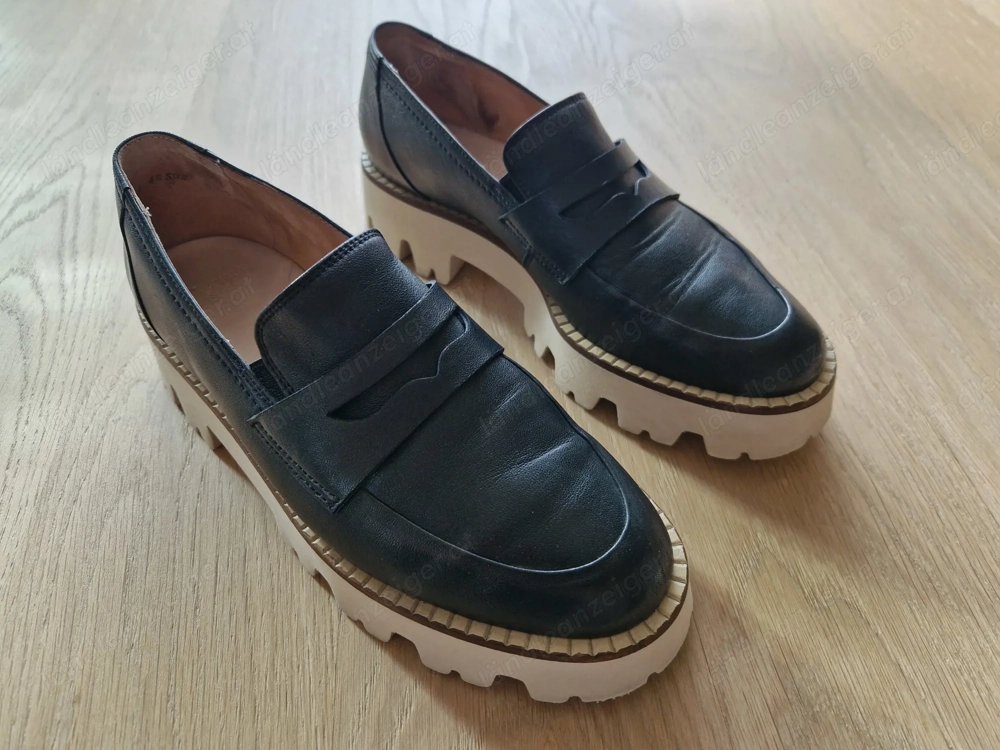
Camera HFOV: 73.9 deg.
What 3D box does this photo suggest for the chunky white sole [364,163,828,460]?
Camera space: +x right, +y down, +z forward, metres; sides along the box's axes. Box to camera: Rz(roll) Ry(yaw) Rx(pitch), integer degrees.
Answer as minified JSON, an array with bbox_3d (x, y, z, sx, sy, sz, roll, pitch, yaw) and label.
[{"bbox_3d":[0.034,-0.061,0.343,0.285,0.048,0.111,33,58,26],"label":"chunky white sole"}]

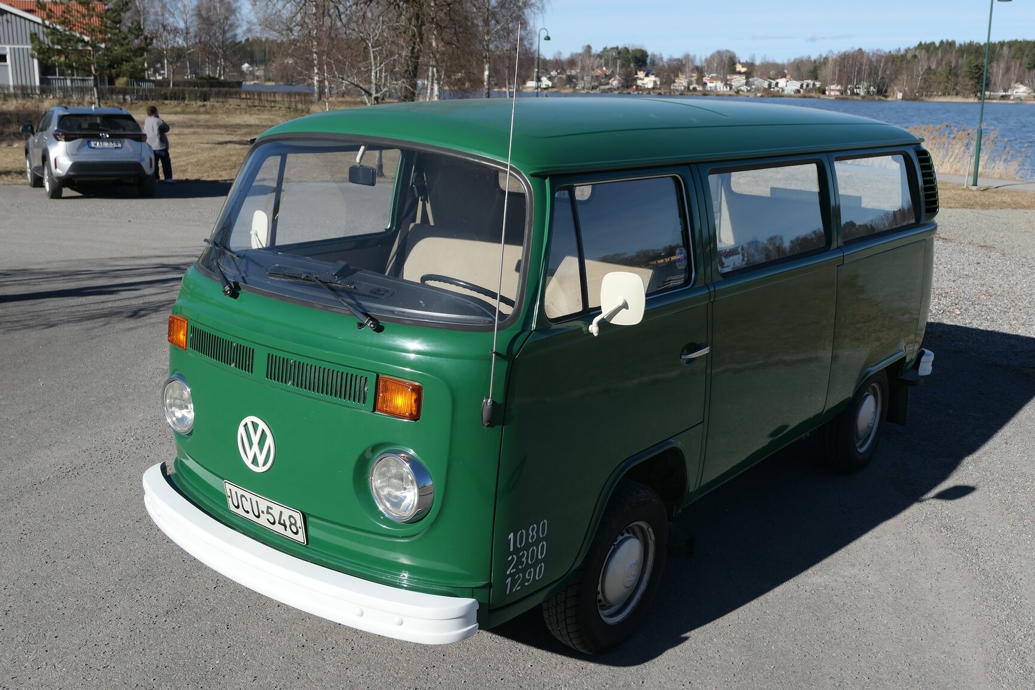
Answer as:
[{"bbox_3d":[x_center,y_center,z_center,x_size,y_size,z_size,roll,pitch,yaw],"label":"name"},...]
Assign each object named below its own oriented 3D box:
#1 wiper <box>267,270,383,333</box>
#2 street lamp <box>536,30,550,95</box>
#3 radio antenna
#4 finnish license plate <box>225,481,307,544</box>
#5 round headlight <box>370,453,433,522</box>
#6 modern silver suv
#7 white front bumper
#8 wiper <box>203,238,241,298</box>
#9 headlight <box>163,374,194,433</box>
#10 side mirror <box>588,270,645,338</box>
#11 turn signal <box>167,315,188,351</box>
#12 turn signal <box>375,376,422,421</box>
[{"bbox_3d":[-0.628,-0.158,3.181,0.558,0.139,0.049,12,-7,34],"label":"wiper"},{"bbox_3d":[1.451,-14.892,55.671,0.740,5.017,0.360,-5,16,-24],"label":"street lamp"},{"bbox_3d":[-0.039,-0.343,2.860,0.030,1.159,0.040,5,0,39],"label":"radio antenna"},{"bbox_3d":[-0.828,0.551,3.308,0.415,0.116,0.015,13,21,38],"label":"finnish license plate"},{"bbox_3d":[-0.344,0.410,2.969,0.200,0.200,0.095,13,18,38],"label":"round headlight"},{"bbox_3d":[-8.026,-3.664,18.688,1.765,1.595,4.180,-7,17,-31],"label":"modern silver suv"},{"bbox_3d":[-0.837,0.679,3.333,1.655,0.126,0.295,13,18,38],"label":"white front bumper"},{"bbox_3d":[-1.095,-0.293,3.657,0.043,0.162,0.479,20,1,-37],"label":"wiper"},{"bbox_3d":[-1.204,0.214,3.647,0.200,0.200,0.095,13,18,38],"label":"headlight"},{"bbox_3d":[0.294,-0.122,2.981,0.180,0.210,0.105,9,16,28],"label":"side mirror"},{"bbox_3d":[-1.196,-0.048,3.584,0.045,0.107,0.157,-11,19,-40],"label":"turn signal"},{"bbox_3d":[-0.332,0.149,2.904,0.157,0.107,0.045,10,16,29],"label":"turn signal"}]

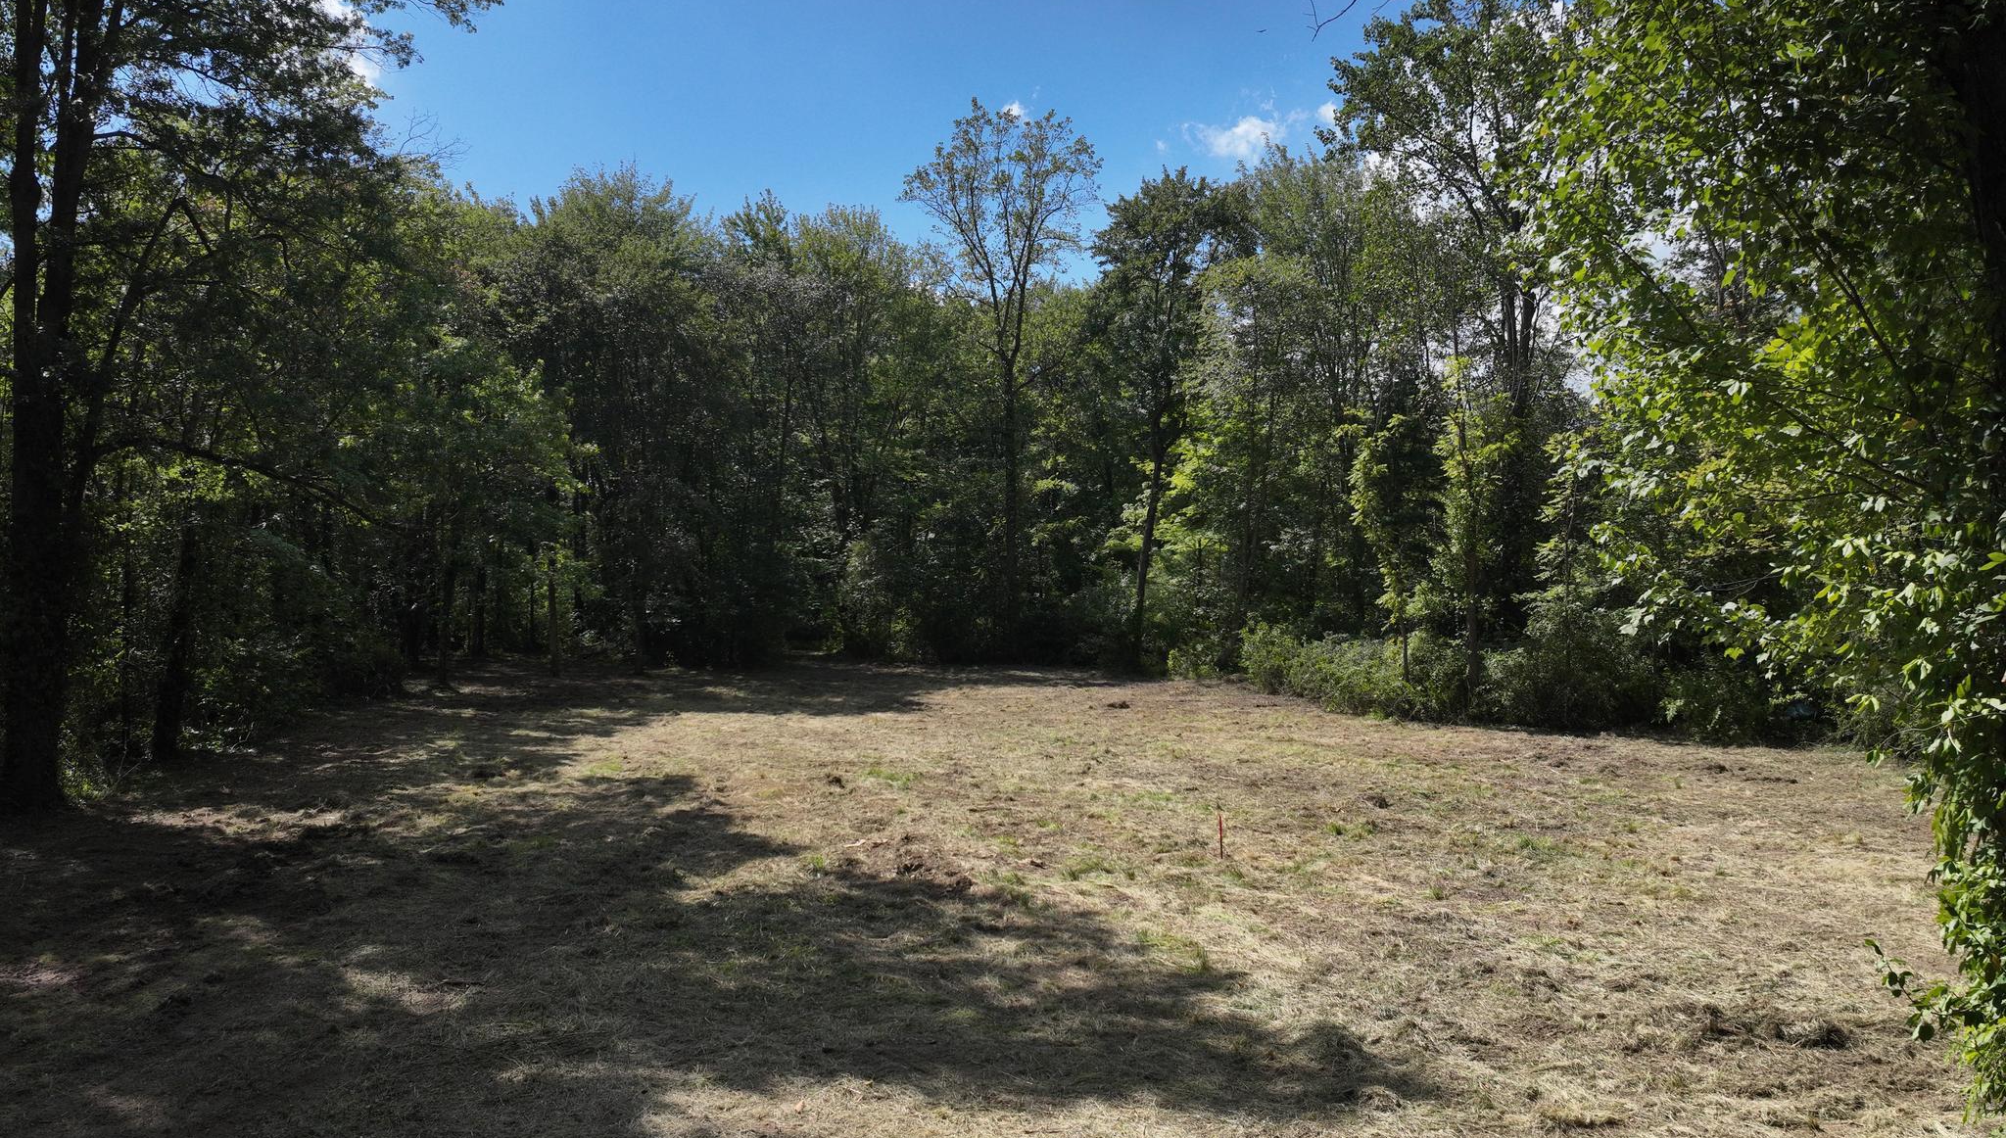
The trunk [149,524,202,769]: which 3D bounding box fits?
[{"bbox_3d":[-15.411,1.363,26.000,0.460,4.570,0.460,6,0,-30],"label":"trunk"}]

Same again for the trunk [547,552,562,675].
[{"bbox_3d":[-14.522,1.446,45.000,0.290,4.010,0.290,-1,0,0],"label":"trunk"}]

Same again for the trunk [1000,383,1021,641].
[{"bbox_3d":[0.302,-1.935,52.000,0.500,10.550,0.500,-1,0,0],"label":"trunk"}]

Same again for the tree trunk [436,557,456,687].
[{"bbox_3d":[-16.609,1.544,41.500,0.330,3.840,0.330,3,0,-22],"label":"tree trunk"}]

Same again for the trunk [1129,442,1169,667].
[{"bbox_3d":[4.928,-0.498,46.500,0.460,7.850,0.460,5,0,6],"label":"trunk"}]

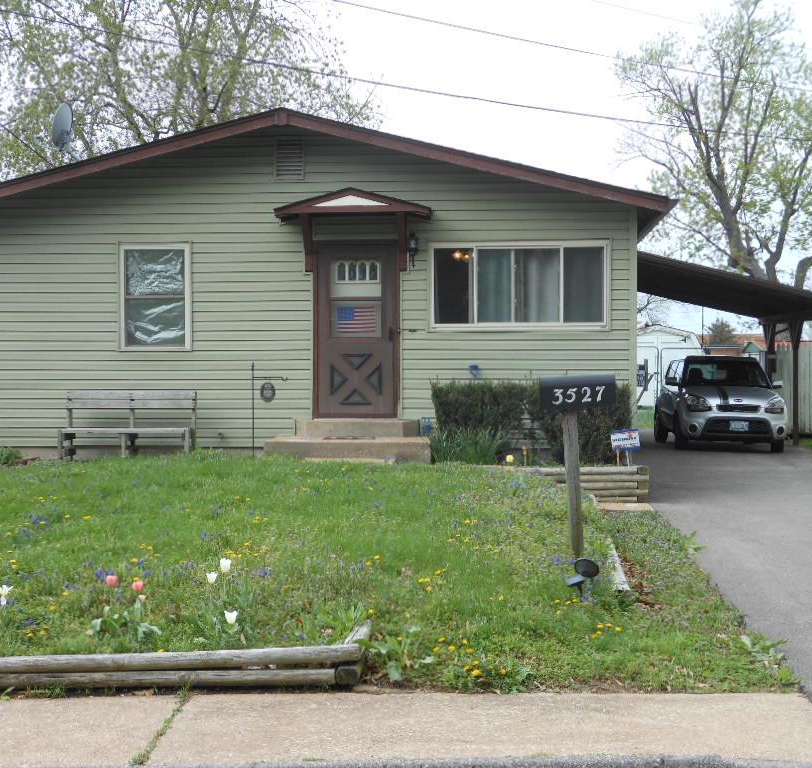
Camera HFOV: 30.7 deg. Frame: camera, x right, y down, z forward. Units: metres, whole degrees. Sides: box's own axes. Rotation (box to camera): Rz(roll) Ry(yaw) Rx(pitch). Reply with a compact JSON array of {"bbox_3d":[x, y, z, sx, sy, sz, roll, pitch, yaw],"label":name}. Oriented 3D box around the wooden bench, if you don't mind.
[{"bbox_3d":[-3.208,0.479,17.059,1.540,0.790,0.520,0,2,5],"label":"wooden bench"}]

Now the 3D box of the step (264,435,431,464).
[{"bbox_3d":[-0.599,0.755,16.815,1.850,0.250,0.950,0,2,5],"label":"step"}]

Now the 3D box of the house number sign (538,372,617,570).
[{"bbox_3d":[1.126,0.555,9.713,0.500,1.270,0.180,0,2,5],"label":"house number sign"}]

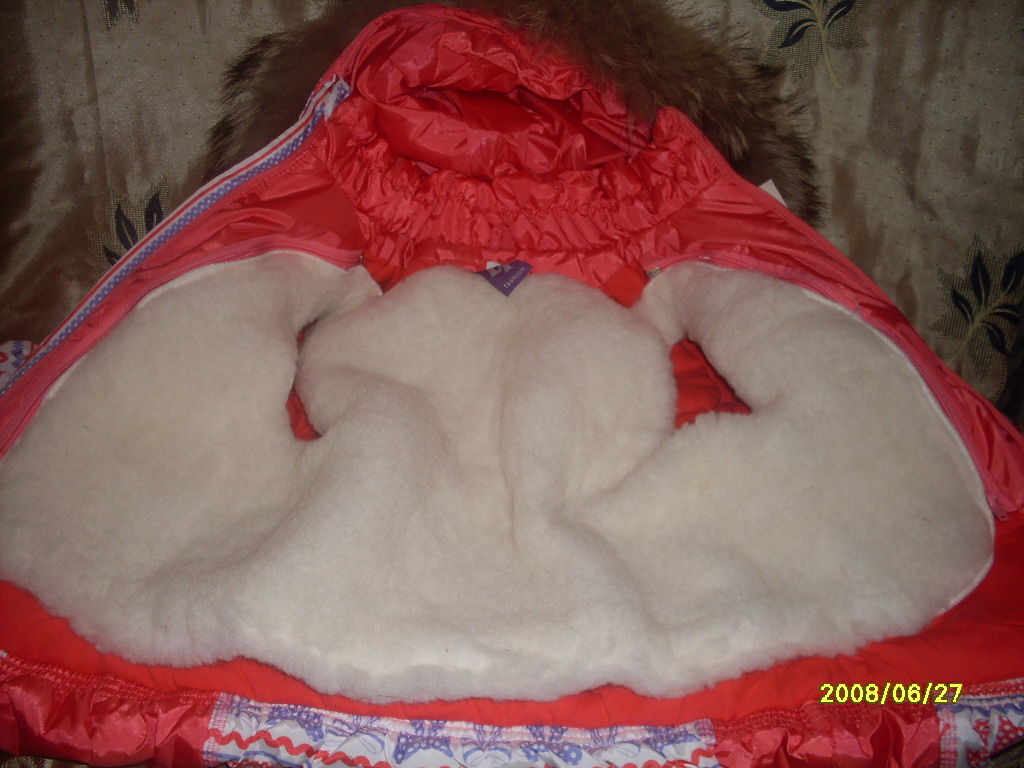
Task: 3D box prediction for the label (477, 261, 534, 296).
[{"bbox_3d":[-0.006,-0.087,0.870,0.035,0.008,0.034,34,71,12],"label":"label"}]

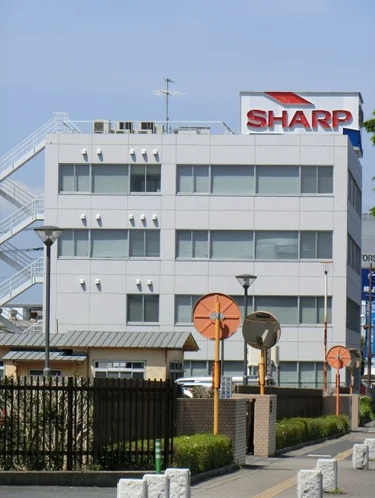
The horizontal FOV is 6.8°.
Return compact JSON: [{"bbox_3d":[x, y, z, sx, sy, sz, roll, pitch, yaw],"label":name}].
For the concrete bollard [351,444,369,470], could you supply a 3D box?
[{"bbox_3d":[3.654,4.426,67.200,0.300,0.510,0.300,0,-3,5],"label":"concrete bollard"}]

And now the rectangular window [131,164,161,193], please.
[{"bbox_3d":[-2.316,-3.931,178.438,1.722,1.609,0.150,0,-3,5],"label":"rectangular window"}]

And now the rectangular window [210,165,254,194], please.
[{"bbox_3d":[2.585,-3.912,180.071,2.505,1.658,0.150,0,-3,5],"label":"rectangular window"}]

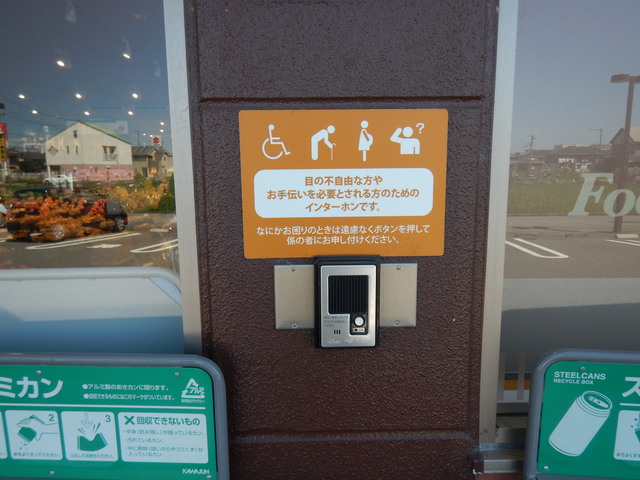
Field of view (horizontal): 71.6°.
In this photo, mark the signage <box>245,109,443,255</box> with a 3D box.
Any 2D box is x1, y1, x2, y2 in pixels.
[{"bbox_3d":[0.037,-0.080,0.653,0.302,0.215,0.005,-1,8,-1],"label":"signage"}]

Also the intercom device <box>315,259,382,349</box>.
[{"bbox_3d":[0.043,0.096,0.663,0.098,0.138,0.031,-1,8,-1],"label":"intercom device"}]

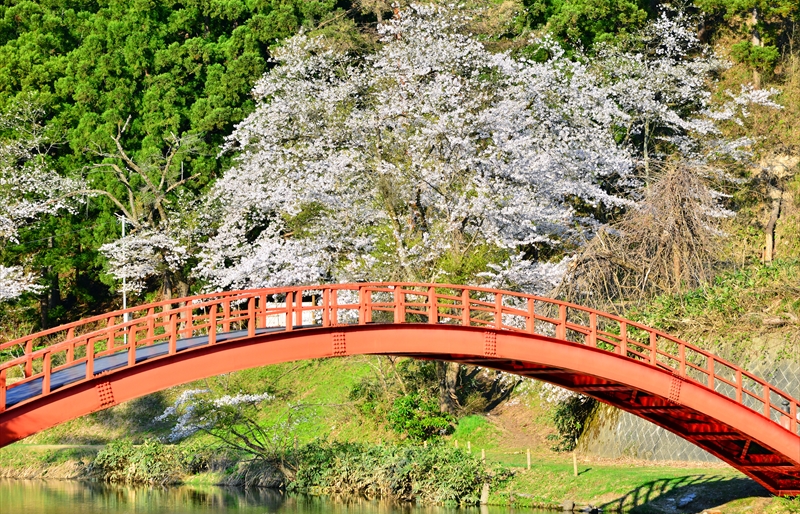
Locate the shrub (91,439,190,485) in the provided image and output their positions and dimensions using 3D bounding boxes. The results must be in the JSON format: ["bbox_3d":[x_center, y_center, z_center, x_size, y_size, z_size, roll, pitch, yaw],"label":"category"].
[{"bbox_3d":[-11.820,9.337,121.500,3.900,2.050,2.400,-2,-3,30],"label":"shrub"}]

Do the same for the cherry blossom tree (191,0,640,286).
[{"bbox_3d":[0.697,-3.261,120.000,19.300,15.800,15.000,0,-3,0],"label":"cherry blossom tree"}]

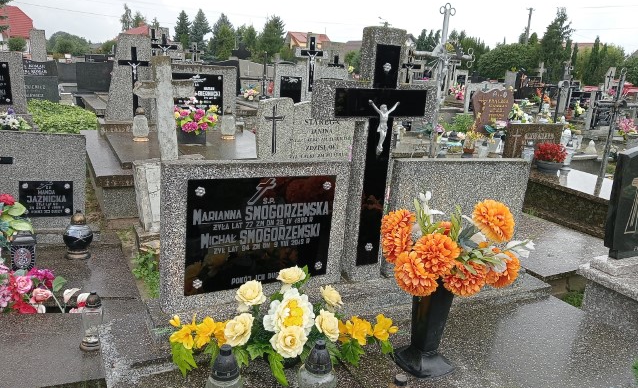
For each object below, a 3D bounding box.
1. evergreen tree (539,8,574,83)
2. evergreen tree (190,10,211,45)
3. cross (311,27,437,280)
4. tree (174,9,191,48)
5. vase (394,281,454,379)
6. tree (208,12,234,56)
[{"bbox_3d":[14.588,-8.293,32.206,2.000,6.200,2.000,4,13,0],"label":"evergreen tree"},{"bbox_3d":[-11.928,-15.753,52.000,2.013,5.838,2.013,4,14,0],"label":"evergreen tree"},{"bbox_3d":[0.218,-0.144,2.200,0.567,1.058,0.109,-5,18,-29],"label":"cross"},{"bbox_3d":[-13.740,-15.703,52.000,1.812,5.536,1.812,4,14,0],"label":"tree"},{"bbox_3d":[0.377,0.431,1.761,0.155,0.310,0.155,-4,15,-30],"label":"vase"},{"bbox_3d":[-8.575,-12.693,45.273,2.300,5.900,2.300,4,13,0],"label":"tree"}]

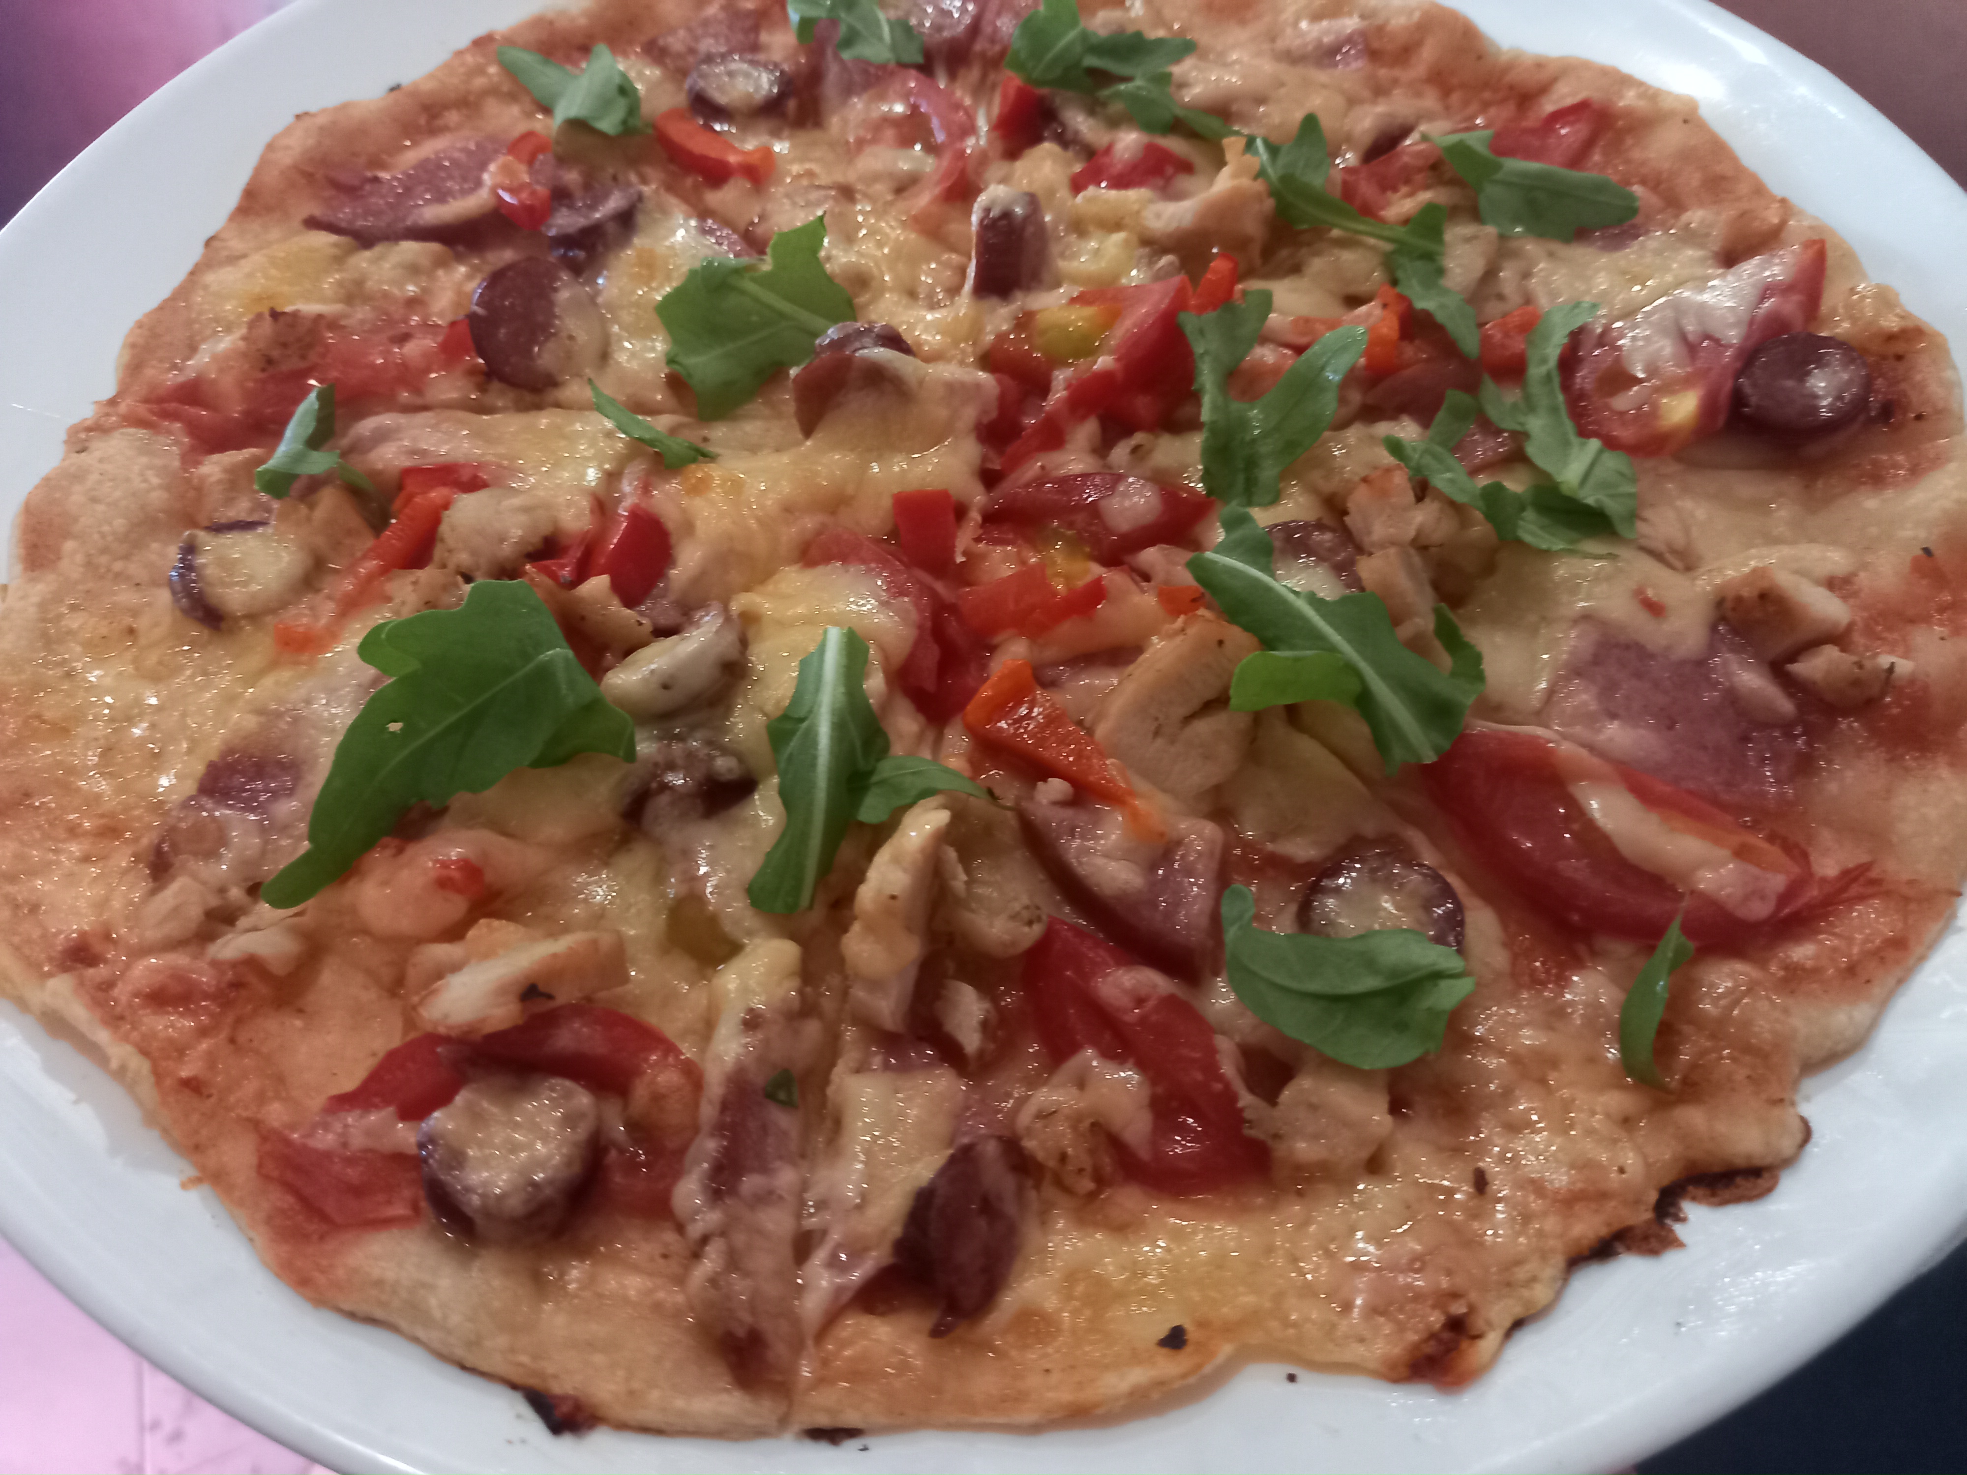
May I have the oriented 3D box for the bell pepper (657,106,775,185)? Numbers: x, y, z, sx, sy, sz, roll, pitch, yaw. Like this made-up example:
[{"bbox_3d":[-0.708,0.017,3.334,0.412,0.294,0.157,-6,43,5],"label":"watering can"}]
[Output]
[{"bbox_3d":[-0.047,-0.103,0.247,0.022,0.006,0.007,23,59,16],"label":"bell pepper"}]

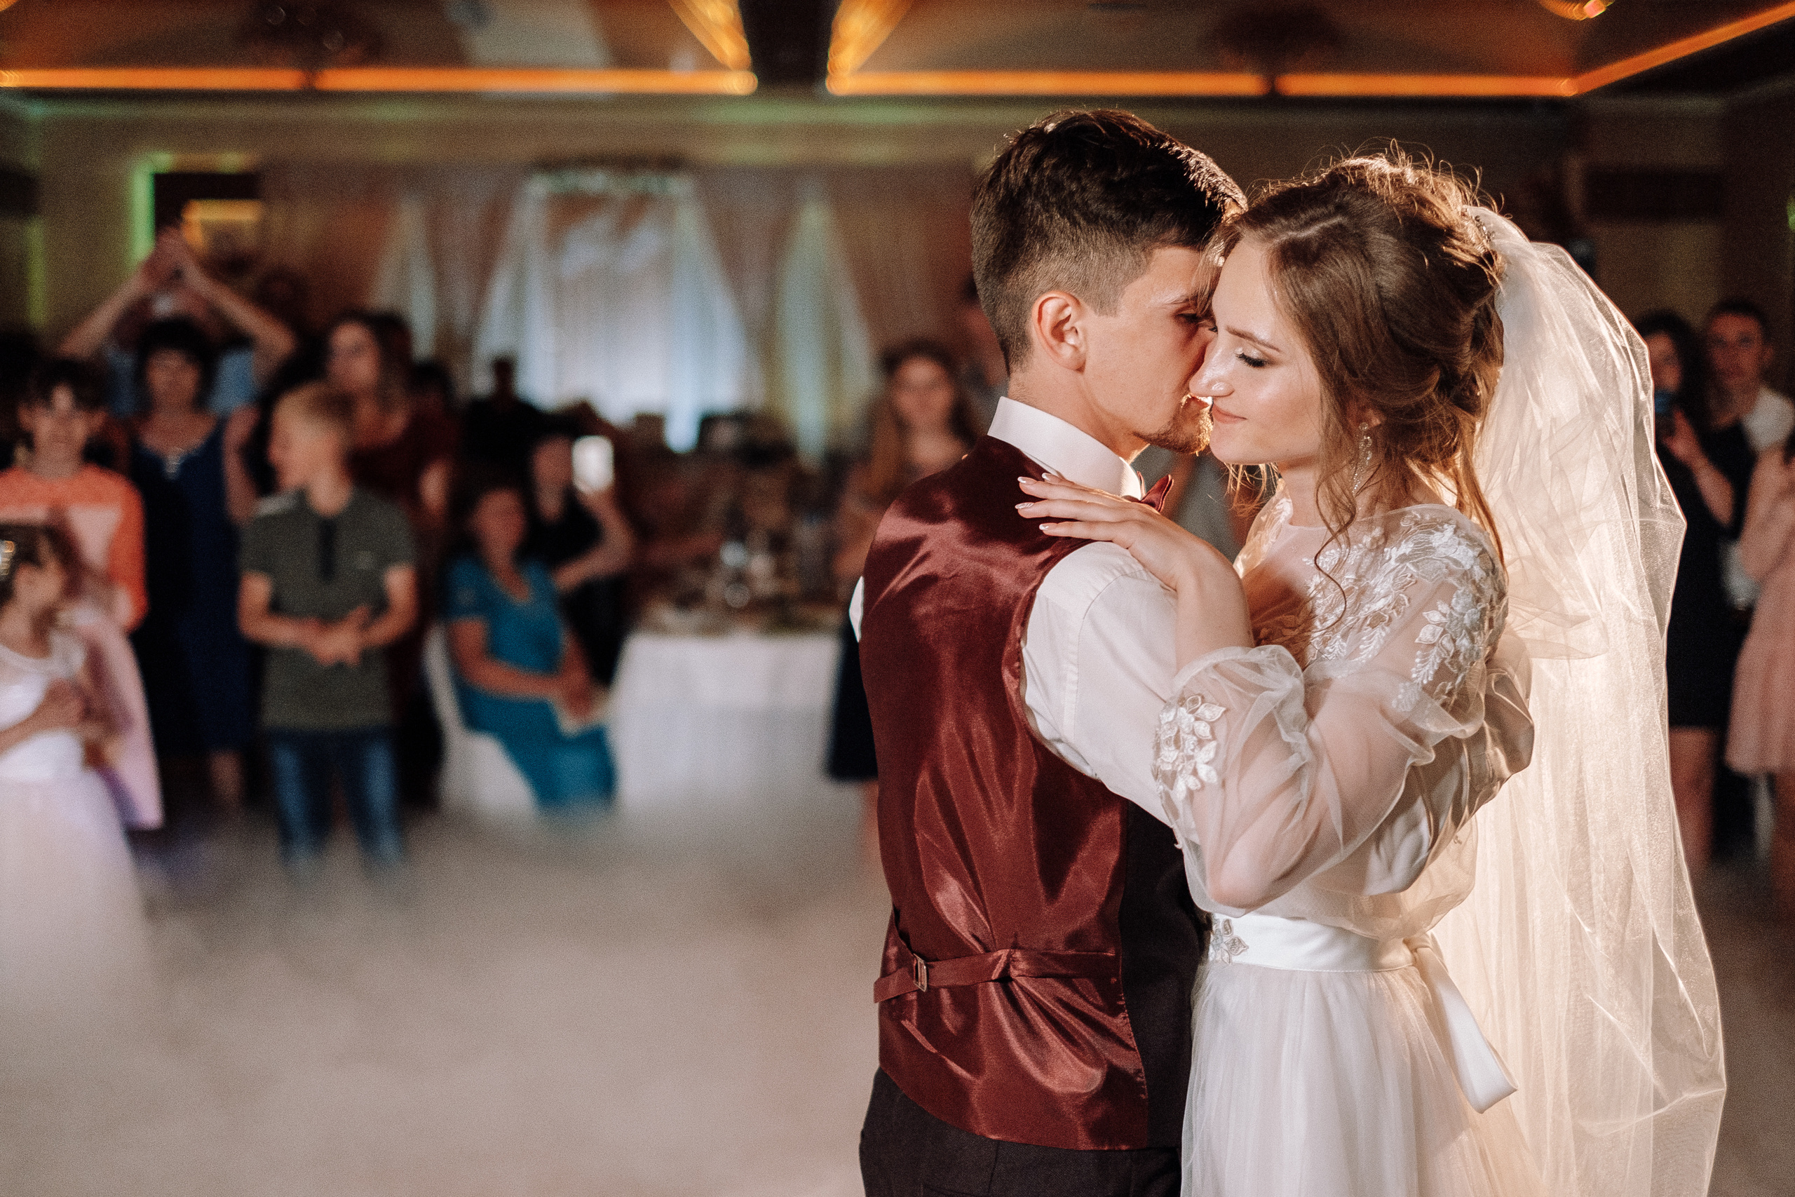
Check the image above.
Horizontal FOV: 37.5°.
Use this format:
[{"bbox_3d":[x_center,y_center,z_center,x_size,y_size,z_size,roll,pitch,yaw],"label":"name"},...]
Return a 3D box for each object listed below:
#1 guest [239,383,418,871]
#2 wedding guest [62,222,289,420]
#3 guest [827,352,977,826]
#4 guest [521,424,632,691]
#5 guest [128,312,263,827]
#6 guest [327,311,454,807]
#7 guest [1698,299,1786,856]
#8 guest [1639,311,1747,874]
[{"bbox_3d":[-1.296,0.275,6.052,0.410,1.524,0.300,-1,5,-10],"label":"guest"},{"bbox_3d":[-2.186,-0.128,8.023,0.720,1.960,0.400,-2,6,-16],"label":"wedding guest"},{"bbox_3d":[0.048,0.116,7.242,0.440,1.619,0.300,0,5,3],"label":"guest"},{"bbox_3d":[-0.908,0.214,7.452,0.440,1.385,0.550,-1,5,-9],"label":"guest"},{"bbox_3d":[-1.934,0.080,7.239,0.440,1.691,0.350,-1,5,-13],"label":"guest"},{"bbox_3d":[-1.351,0.097,7.040,0.420,1.696,0.330,-1,5,-9],"label":"guest"},{"bbox_3d":[2.299,0.060,7.237,0.460,1.732,0.330,2,6,22],"label":"guest"},{"bbox_3d":[2.064,0.105,6.940,0.420,1.698,0.400,3,6,27],"label":"guest"}]

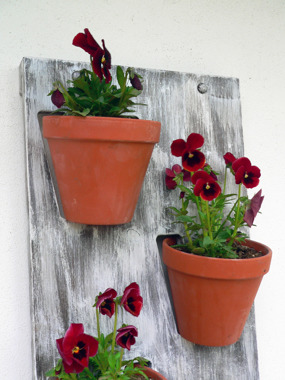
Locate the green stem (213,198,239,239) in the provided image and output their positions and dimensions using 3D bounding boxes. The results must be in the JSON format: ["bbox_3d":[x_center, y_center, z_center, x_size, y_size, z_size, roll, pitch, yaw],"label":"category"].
[{"bbox_3d":[0.104,0.036,0.618,0.004,0.060,0.004,32,-2,-5],"label":"green stem"}]

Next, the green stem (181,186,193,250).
[{"bbox_3d":[0.054,0.035,0.605,0.007,0.077,0.006,-8,-3,0],"label":"green stem"}]

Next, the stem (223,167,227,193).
[{"bbox_3d":[0.105,-0.011,0.629,0.003,0.036,0.003,5,-3,-6],"label":"stem"}]

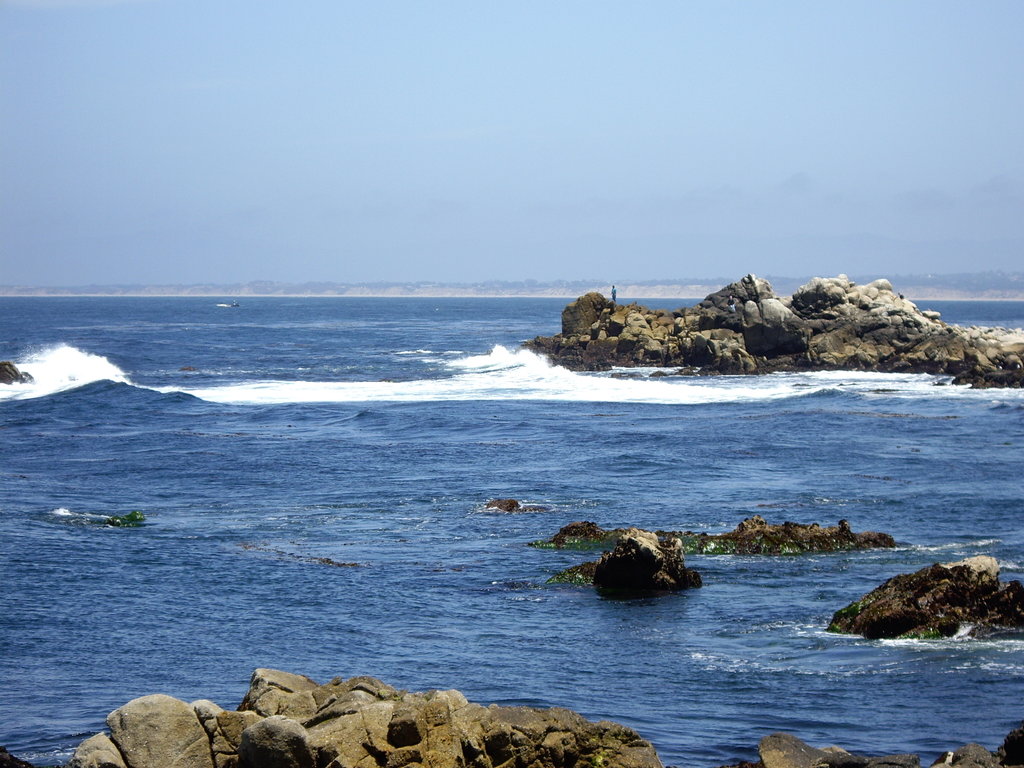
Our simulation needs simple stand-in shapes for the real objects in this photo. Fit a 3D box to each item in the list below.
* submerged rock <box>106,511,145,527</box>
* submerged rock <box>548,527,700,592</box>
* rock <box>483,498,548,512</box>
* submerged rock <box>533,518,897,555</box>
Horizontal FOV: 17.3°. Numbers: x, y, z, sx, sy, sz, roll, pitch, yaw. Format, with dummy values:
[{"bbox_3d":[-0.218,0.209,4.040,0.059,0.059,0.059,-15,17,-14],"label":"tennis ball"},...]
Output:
[{"bbox_3d":[-12.719,4.425,110.977,1.382,0.500,0.900,0,2,0],"label":"submerged rock"},{"bbox_3d":[2.958,4.568,88.667,4.102,1.500,2.600,0,2,0],"label":"submerged rock"},{"bbox_3d":[0.158,4.272,118.535,2.250,0.450,1.100,0,2,0],"label":"rock"},{"bbox_3d":[6.025,4.482,100.331,10.711,1.050,3.600,0,2,0],"label":"submerged rock"}]

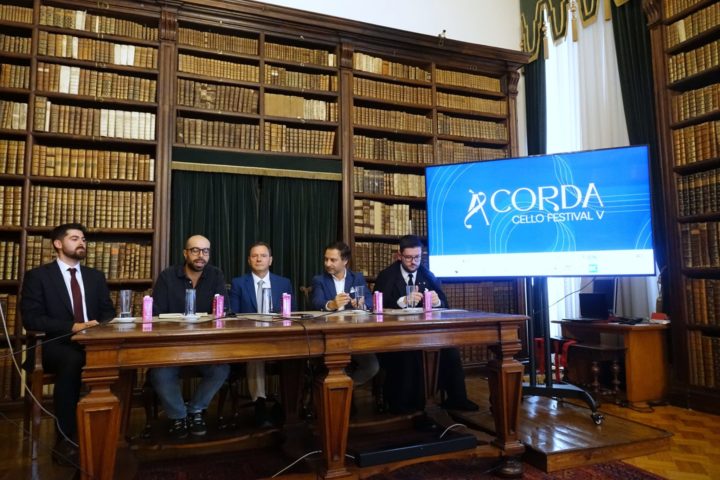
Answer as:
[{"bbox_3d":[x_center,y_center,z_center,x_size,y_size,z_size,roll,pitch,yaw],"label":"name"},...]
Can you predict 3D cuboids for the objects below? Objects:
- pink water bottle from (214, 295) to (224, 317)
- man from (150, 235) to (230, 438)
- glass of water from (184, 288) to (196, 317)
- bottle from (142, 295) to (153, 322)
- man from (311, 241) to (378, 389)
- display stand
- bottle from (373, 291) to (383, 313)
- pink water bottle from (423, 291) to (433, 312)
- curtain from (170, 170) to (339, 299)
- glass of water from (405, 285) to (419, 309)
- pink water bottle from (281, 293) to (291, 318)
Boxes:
[{"bbox_3d":[-0.711,0.329,2.430,0.047,0.121,0.046,3,-6,-33],"label":"pink water bottle"},{"bbox_3d":[-1.137,0.609,3.220,0.550,1.300,0.820,1,-6,-20],"label":"man"},{"bbox_3d":[-0.883,0.326,2.500,0.064,0.135,0.064,1,-6,-20],"label":"glass of water"},{"bbox_3d":[-0.943,0.304,2.130,0.047,0.121,0.046,2,-6,-25],"label":"bottle"},{"bbox_3d":[-0.112,0.624,3.460,0.540,1.290,0.820,0,-5,-8],"label":"man"},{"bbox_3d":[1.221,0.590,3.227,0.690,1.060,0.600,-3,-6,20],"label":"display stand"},{"bbox_3d":[0.099,0.338,2.630,0.047,0.121,0.046,1,-6,-20],"label":"bottle"},{"bbox_3d":[0.370,0.332,2.610,0.047,0.121,0.046,0,-5,-12],"label":"pink water bottle"},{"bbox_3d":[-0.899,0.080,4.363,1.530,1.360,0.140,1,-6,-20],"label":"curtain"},{"bbox_3d":[0.295,0.334,2.750,0.064,0.135,0.064,1,-6,-20],"label":"glass of water"},{"bbox_3d":[-0.361,0.317,2.340,0.047,0.121,0.046,1,-6,-18],"label":"pink water bottle"}]

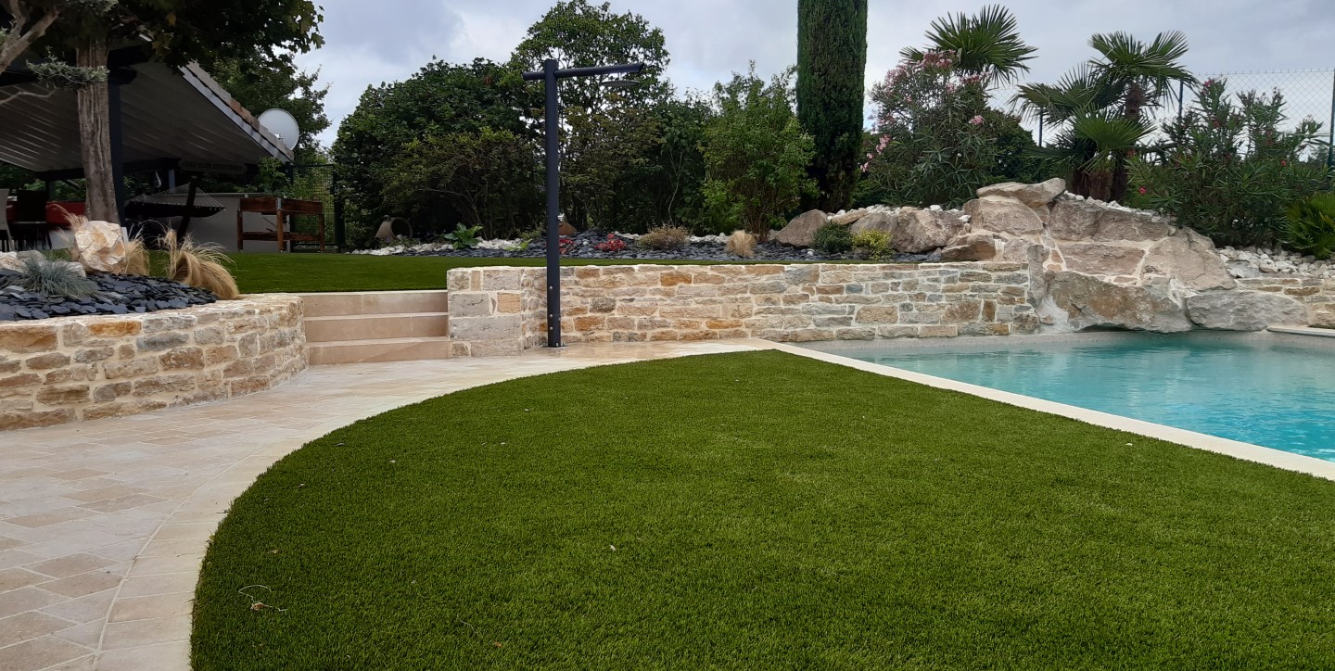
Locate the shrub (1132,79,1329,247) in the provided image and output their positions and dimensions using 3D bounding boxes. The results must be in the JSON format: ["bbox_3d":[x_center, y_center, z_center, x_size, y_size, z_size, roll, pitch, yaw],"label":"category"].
[{"bbox_3d":[6.777,-2.070,12.100,2.350,2.050,2.000,0,5,0],"label":"shrub"}]

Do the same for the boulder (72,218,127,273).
[{"bbox_3d":[-4.082,-0.640,7.200,0.400,0.390,0.380,0,5,0],"label":"boulder"}]

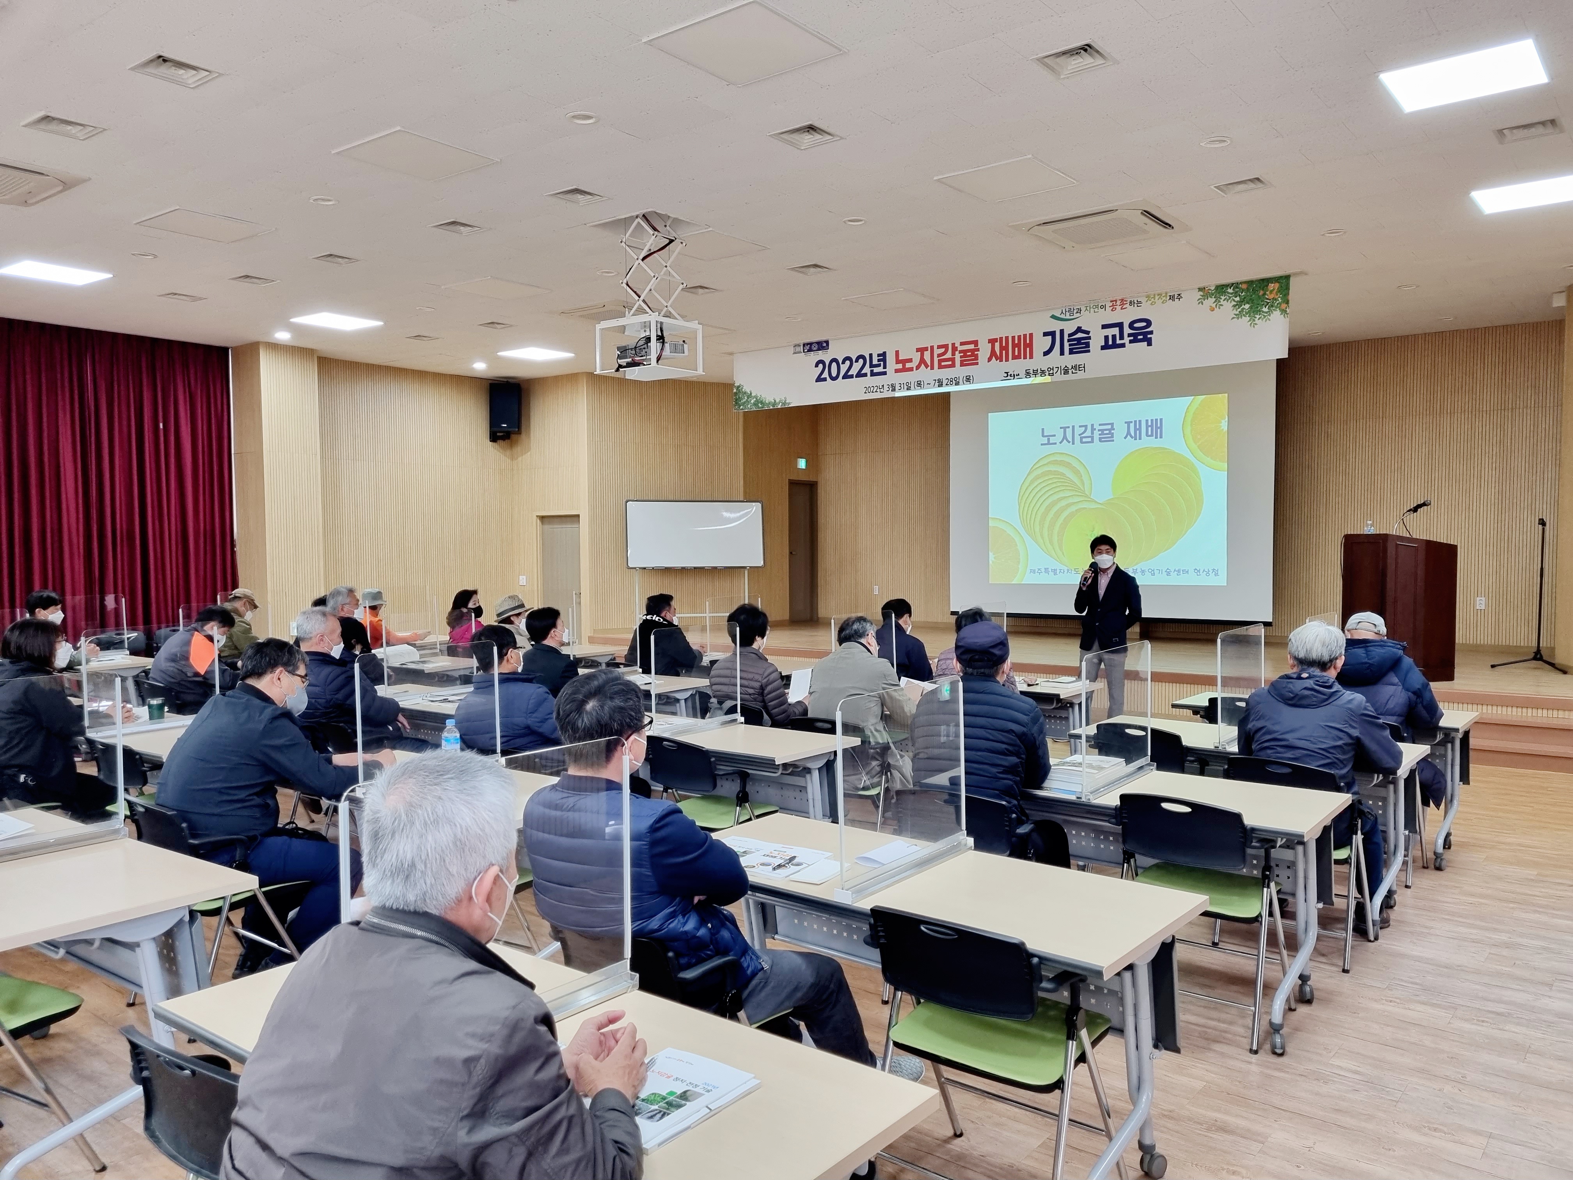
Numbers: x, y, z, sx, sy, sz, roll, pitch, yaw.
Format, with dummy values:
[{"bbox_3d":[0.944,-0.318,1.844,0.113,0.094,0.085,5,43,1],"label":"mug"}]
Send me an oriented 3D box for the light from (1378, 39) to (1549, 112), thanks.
[{"bbox_3d":[3.122,-2.352,5.441,0.600,0.050,0.600,1,3,38],"label":"light"}]

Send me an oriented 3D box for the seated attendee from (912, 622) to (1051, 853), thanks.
[{"bbox_3d":[0.763,0.819,4.439,0.570,1.380,0.800,1,3,31],"label":"seated attendee"}]

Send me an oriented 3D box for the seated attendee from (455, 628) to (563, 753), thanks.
[{"bbox_3d":[-1.040,0.778,5.343,0.560,1.290,0.820,1,3,38],"label":"seated attendee"}]

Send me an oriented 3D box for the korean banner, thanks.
[{"bbox_3d":[1.787,-2.320,11.651,6.030,0.670,0.030,1,3,38],"label":"korean banner"}]

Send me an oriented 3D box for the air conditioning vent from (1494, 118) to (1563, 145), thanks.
[{"bbox_3d":[3.955,-2.441,6.294,0.300,0.040,0.300,1,3,38],"label":"air conditioning vent"}]

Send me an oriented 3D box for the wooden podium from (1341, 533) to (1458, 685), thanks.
[{"bbox_3d":[5.603,0.148,10.838,0.620,1.310,0.700,-1,3,-22],"label":"wooden podium"}]

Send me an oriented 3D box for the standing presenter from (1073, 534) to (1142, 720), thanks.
[{"bbox_3d":[2.231,0.440,8.204,0.480,1.670,0.360,1,3,33],"label":"standing presenter"}]

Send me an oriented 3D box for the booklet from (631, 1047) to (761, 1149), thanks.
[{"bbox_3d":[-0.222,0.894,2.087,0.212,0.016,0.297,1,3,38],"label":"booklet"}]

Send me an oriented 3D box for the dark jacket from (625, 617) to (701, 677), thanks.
[{"bbox_3d":[-0.957,0.521,9.151,0.570,0.660,0.550,2,3,39],"label":"dark jacket"}]

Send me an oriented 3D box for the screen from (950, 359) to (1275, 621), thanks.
[{"bbox_3d":[3.725,-1.161,14.155,4.050,3.020,0.070,1,3,38],"label":"screen"}]

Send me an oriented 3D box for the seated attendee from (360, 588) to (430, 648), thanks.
[{"bbox_3d":[-3.365,0.600,10.371,0.540,1.260,0.820,1,3,38],"label":"seated attendee"}]

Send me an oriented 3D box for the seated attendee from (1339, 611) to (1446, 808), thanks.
[{"bbox_3d":[3.076,0.782,6.177,0.600,1.335,0.800,1,3,38],"label":"seated attendee"}]

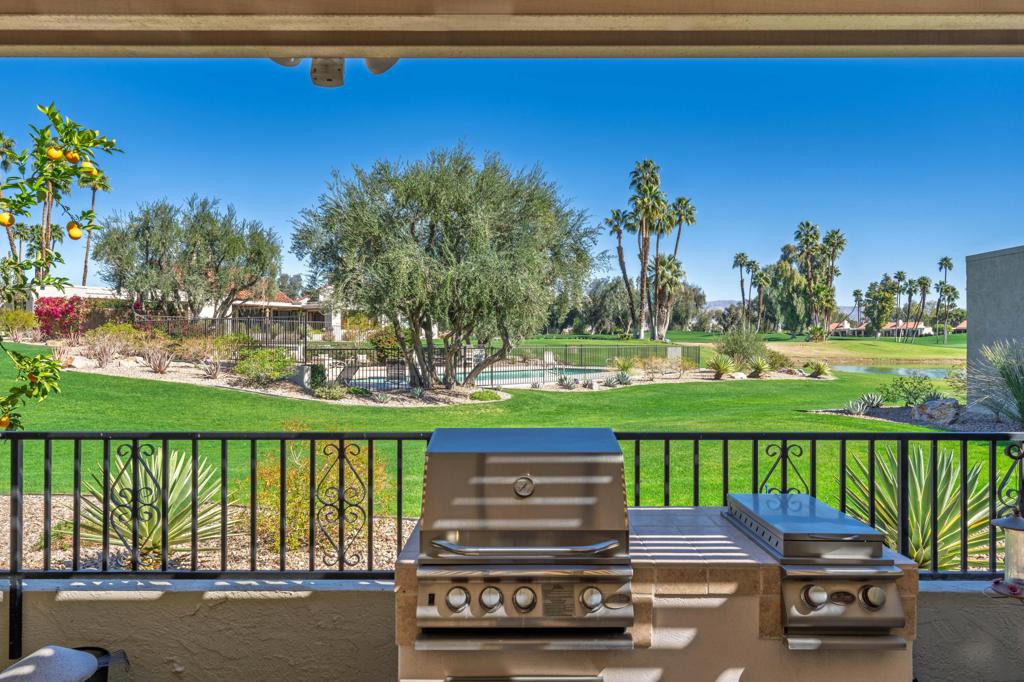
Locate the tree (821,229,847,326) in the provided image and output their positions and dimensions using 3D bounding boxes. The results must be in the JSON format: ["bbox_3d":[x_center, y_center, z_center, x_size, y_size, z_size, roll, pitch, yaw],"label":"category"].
[{"bbox_3d":[50.961,-8.784,108.000,3.957,17.884,3.957,0,0,0],"label":"tree"}]

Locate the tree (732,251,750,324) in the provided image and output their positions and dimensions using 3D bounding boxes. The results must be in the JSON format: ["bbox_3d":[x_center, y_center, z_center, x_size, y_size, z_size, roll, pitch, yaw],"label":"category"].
[{"bbox_3d":[44.393,-9.672,132.000,3.482,14.894,3.300,0,0,0],"label":"tree"}]

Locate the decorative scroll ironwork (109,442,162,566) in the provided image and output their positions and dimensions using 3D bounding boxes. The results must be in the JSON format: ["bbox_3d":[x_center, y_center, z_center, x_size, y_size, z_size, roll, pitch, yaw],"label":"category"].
[{"bbox_3d":[-1.553,0.679,2.820,0.215,0.508,0.025,0,0,0],"label":"decorative scroll ironwork"}]

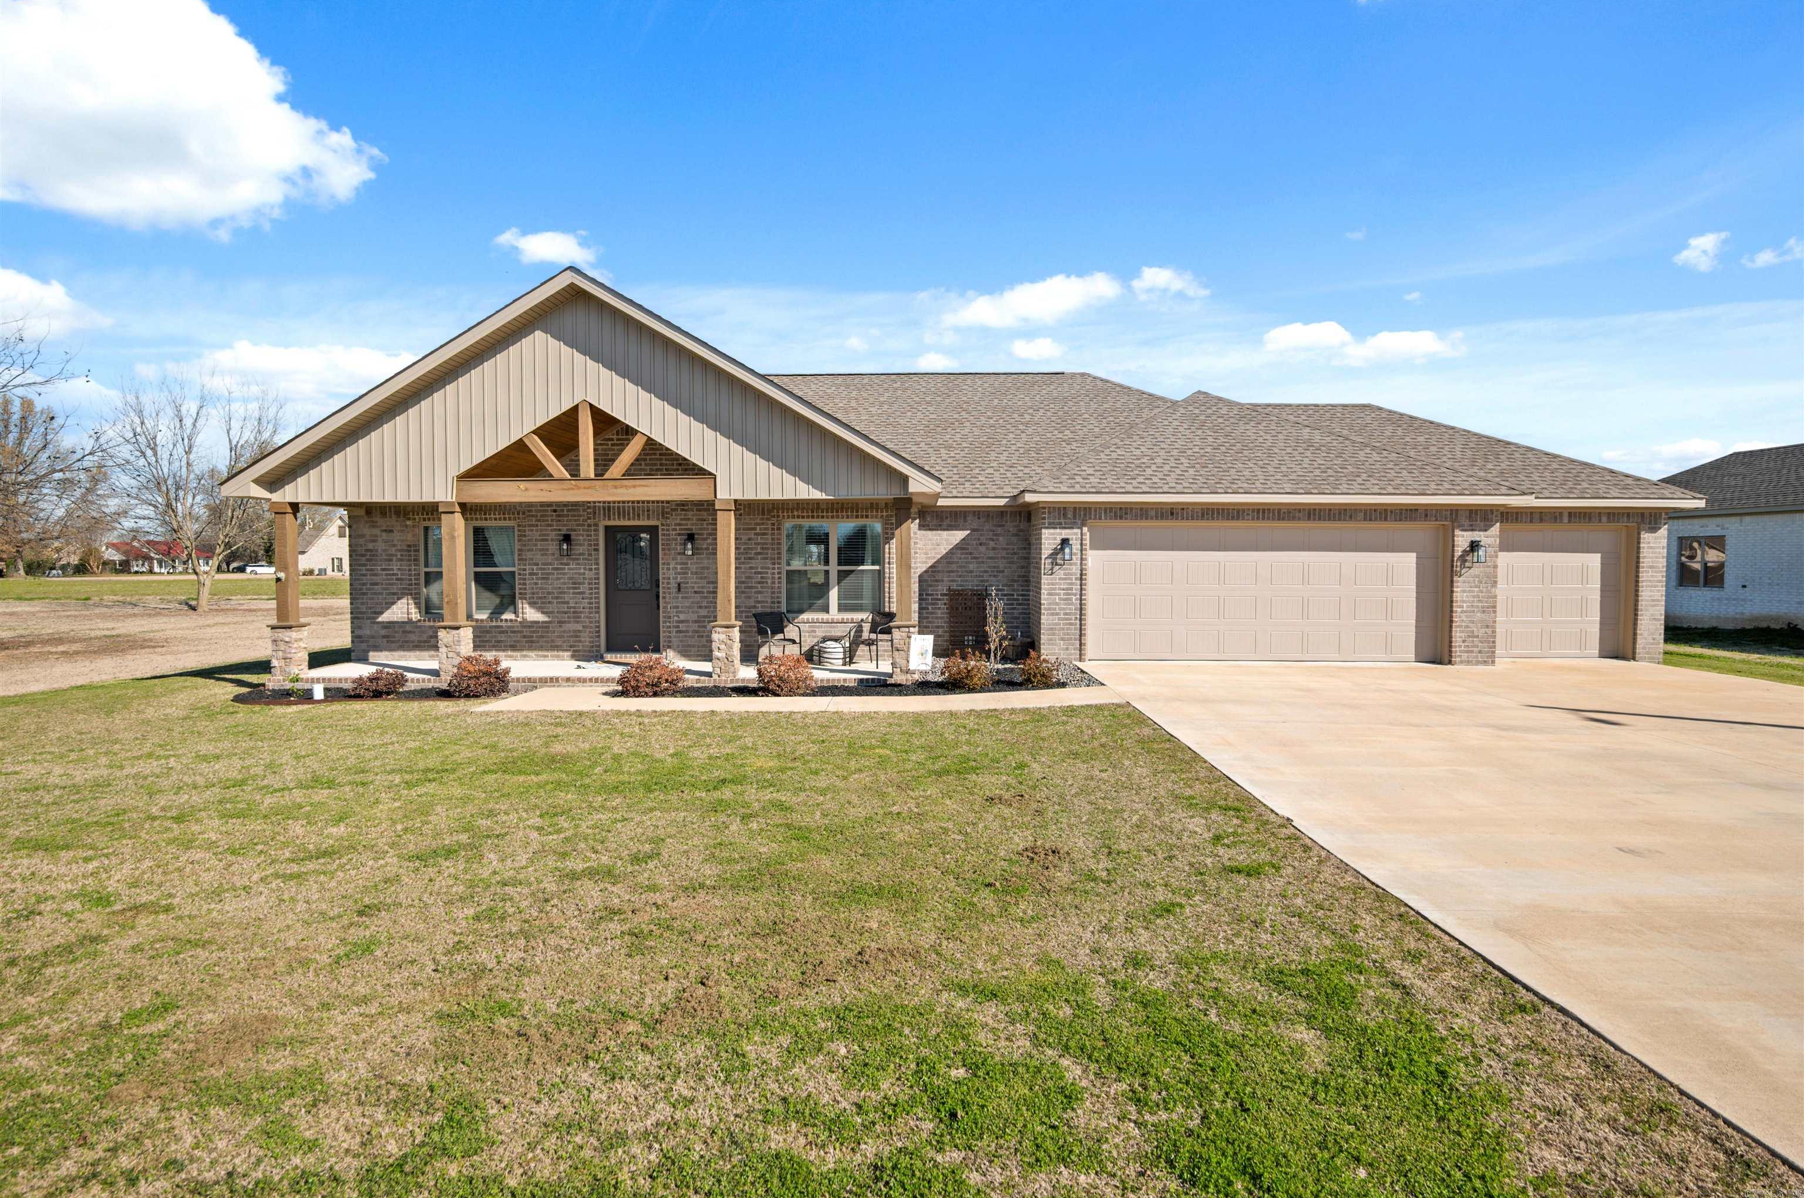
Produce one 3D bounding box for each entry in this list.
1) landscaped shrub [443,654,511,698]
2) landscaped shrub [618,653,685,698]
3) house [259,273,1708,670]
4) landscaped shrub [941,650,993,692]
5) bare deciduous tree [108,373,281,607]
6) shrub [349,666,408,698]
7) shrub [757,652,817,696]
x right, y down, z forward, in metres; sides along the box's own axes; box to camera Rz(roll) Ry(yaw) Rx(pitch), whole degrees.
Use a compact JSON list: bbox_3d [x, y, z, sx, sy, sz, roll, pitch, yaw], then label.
[{"bbox_3d":[-5.546,0.981,10.470,0.770,0.510,0.750,0,2,1],"label":"landscaped shrub"},{"bbox_3d":[-3.256,0.976,10.440,0.830,0.540,0.810,0,2,1],"label":"landscaped shrub"},{"bbox_3d":[1.511,-2.059,17.389,21.300,6.090,13.450,0,2,1],"label":"house"},{"bbox_3d":[0.863,0.955,10.686,0.690,0.540,0.670,0,2,1],"label":"landscaped shrub"},{"bbox_3d":[-25.148,-3.809,28.701,5.200,8.590,5.100,0,2,1],"label":"bare deciduous tree"},{"bbox_3d":[-6.858,1.064,10.490,0.650,0.340,0.630,0,2,1],"label":"shrub"},{"bbox_3d":[-1.499,0.983,10.467,0.760,0.550,0.740,0,2,1],"label":"shrub"}]

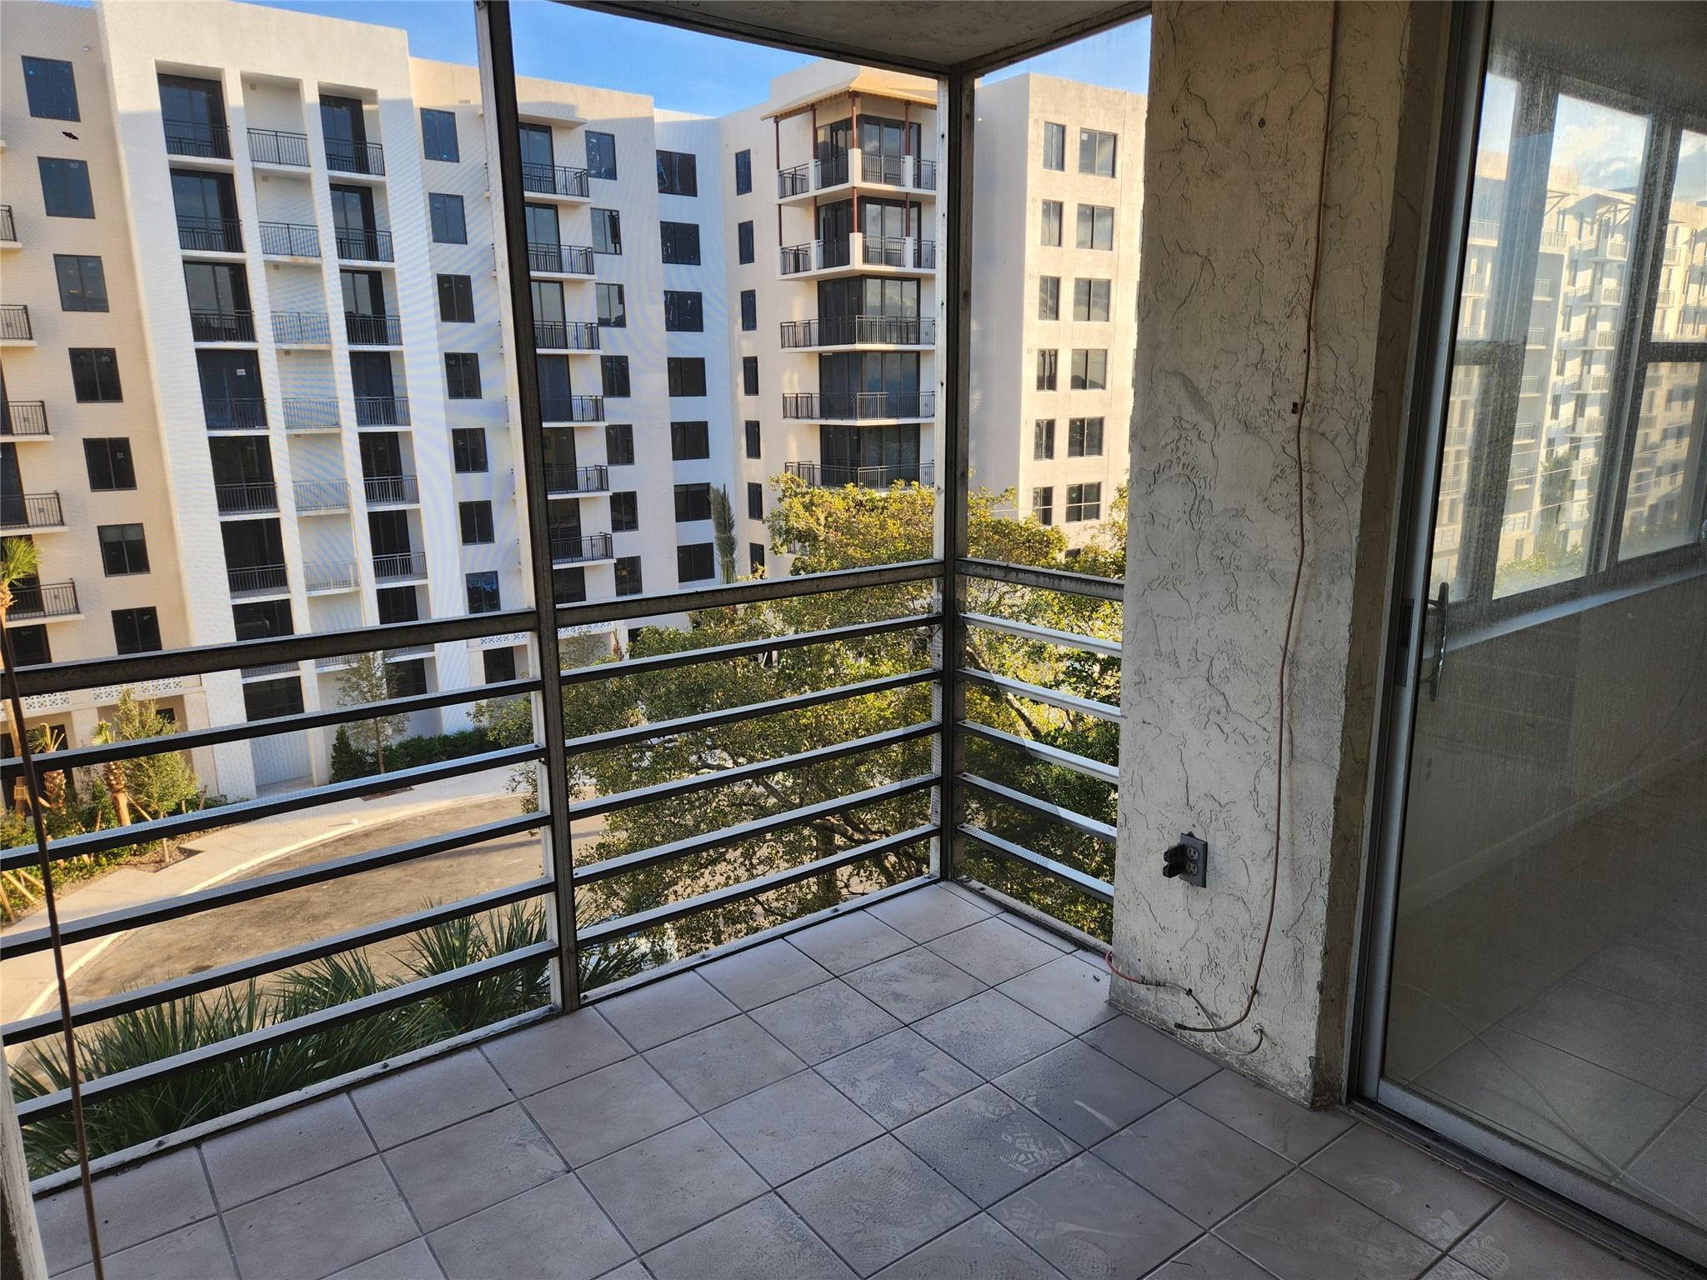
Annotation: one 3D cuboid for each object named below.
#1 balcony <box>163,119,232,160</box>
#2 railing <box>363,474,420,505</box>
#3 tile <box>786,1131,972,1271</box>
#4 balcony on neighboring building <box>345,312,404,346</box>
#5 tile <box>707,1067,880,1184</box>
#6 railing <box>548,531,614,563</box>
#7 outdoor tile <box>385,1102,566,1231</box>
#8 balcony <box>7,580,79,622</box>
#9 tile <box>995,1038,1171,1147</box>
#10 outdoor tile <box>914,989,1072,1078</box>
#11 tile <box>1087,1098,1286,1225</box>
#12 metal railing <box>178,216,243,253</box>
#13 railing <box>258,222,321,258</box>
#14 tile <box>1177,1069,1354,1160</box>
[{"bbox_3d":[-22.543,-17.096,39.007,1.984,1.200,1.500,-10,16,-34],"label":"balcony"},{"bbox_3d":[-17.583,-5.643,43.173,1.948,1.069,0.060,-10,16,-36],"label":"railing"},{"bbox_3d":[0.051,1.152,2.325,0.302,0.010,0.302,-10,16,-36],"label":"tile"},{"bbox_3d":[-17.681,-11.459,41.874,1.948,1.069,0.060,-10,16,-36],"label":"balcony on neighboring building"},{"bbox_3d":[-0.134,1.089,2.541,0.303,0.010,0.303,-9,16,-36],"label":"tile"},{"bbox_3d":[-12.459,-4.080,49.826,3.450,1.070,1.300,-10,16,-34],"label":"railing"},{"bbox_3d":[-0.807,1.118,2.421,0.303,0.012,0.303,-9,16,-36],"label":"outdoor tile"},{"bbox_3d":[-28.212,-1.164,37.662,4.173,1.200,1.290,-10,16,-36],"label":"balcony"},{"bbox_3d":[0.541,1.069,2.685,0.302,0.010,0.302,-10,16,-36],"label":"tile"},{"bbox_3d":[0.356,1.014,2.925,0.302,0.010,0.302,-10,16,-36],"label":"outdoor tile"},{"bbox_3d":[0.723,1.113,2.425,0.303,0.010,0.303,-9,16,-36],"label":"tile"},{"bbox_3d":[-22.148,-13.958,39.158,1.984,1.070,0.070,-10,16,-34],"label":"metal railing"},{"bbox_3d":[-20.078,-14.046,40.241,1.861,1.190,1.300,-10,16,-36],"label":"railing"},{"bbox_3d":[0.946,1.074,2.585,0.242,0.011,0.297,-10,15,-36],"label":"tile"}]

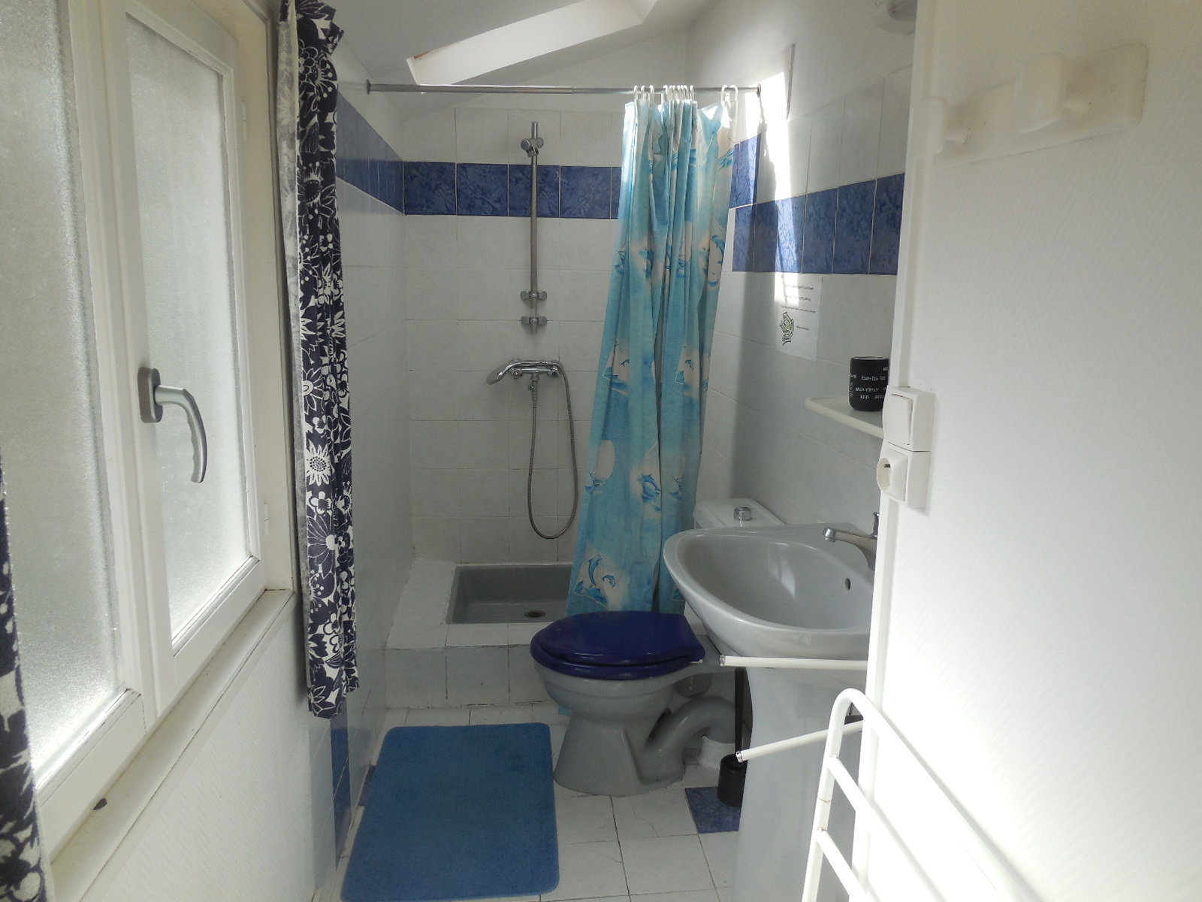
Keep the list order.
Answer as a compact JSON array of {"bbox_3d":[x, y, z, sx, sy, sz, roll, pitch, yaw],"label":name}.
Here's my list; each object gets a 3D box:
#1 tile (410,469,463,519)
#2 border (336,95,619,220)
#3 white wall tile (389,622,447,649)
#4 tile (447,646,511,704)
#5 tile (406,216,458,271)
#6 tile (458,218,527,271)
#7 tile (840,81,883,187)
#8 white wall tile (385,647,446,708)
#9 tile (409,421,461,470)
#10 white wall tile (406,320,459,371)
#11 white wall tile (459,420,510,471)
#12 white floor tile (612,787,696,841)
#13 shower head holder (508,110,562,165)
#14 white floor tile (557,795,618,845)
[{"bbox_3d":[-0.675,0.170,3.548,0.199,0.199,0.010,0,10,-4],"label":"tile"},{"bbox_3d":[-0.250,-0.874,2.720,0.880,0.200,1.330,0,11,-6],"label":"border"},{"bbox_3d":[-0.602,0.617,2.875,0.195,0.012,0.200,0,11,-6],"label":"white wall tile"},{"bbox_3d":[-0.398,0.726,2.808,0.200,0.198,0.010,0,10,-4],"label":"tile"},{"bbox_3d":[-0.649,-0.802,3.341,0.194,0.197,0.010,-1,12,-8],"label":"tile"},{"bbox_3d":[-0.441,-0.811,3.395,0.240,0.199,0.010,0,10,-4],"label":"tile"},{"bbox_3d":[0.567,-0.691,1.899,0.010,0.198,0.198,-1,12,-8],"label":"tile"},{"bbox_3d":[-0.589,0.724,2.771,0.189,0.205,0.010,-1,12,-8],"label":"white wall tile"},{"bbox_3d":[-0.675,-0.028,3.543,0.200,0.200,0.012,0,11,-4],"label":"tile"},{"bbox_3d":[-0.668,-0.420,3.464,0.200,0.200,0.012,0,11,-4],"label":"white wall tile"},{"bbox_3d":[-0.475,-0.027,3.557,0.200,0.200,0.012,0,11,-4],"label":"white wall tile"},{"bbox_3d":[0.135,0.938,2.245,0.199,0.010,0.199,-1,10,-4],"label":"white floor tile"},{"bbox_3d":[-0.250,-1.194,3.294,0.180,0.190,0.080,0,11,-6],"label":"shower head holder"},{"bbox_3d":[-0.064,0.961,2.269,0.200,0.012,0.200,0,11,-6],"label":"white floor tile"}]

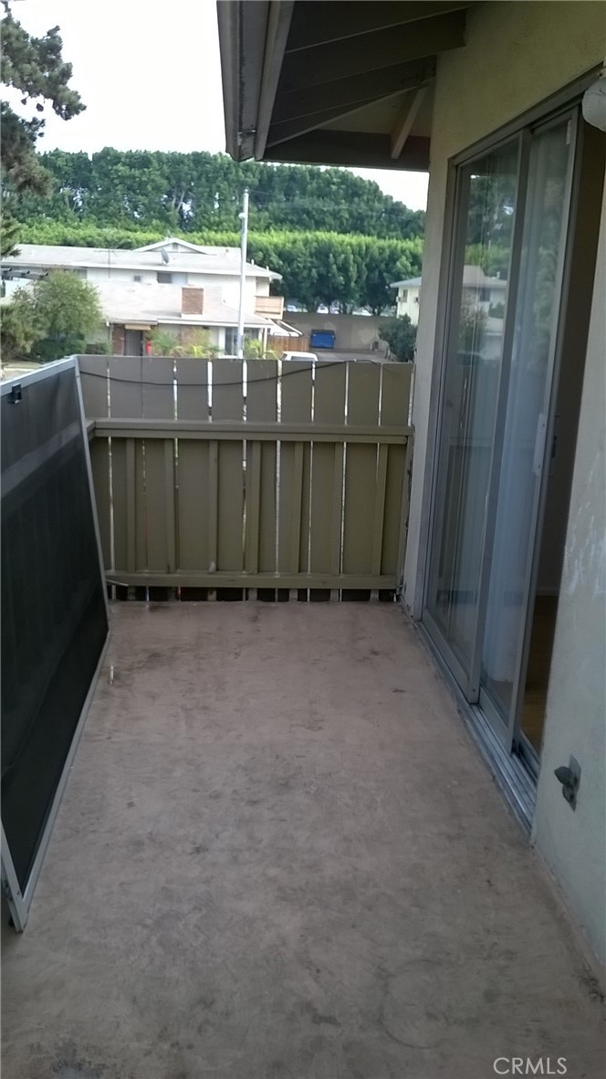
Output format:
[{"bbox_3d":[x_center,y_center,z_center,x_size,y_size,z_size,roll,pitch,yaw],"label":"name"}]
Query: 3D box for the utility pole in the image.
[{"bbox_3d":[-2.321,-8.852,32.748,0.380,7.700,0.280,2,16,-5],"label":"utility pole"}]

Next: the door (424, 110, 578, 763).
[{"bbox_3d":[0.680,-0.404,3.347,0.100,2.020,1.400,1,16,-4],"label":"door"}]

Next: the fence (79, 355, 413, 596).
[{"bbox_3d":[-0.288,-0.274,4.365,1.622,1.203,0.120,1,16,-4],"label":"fence"}]

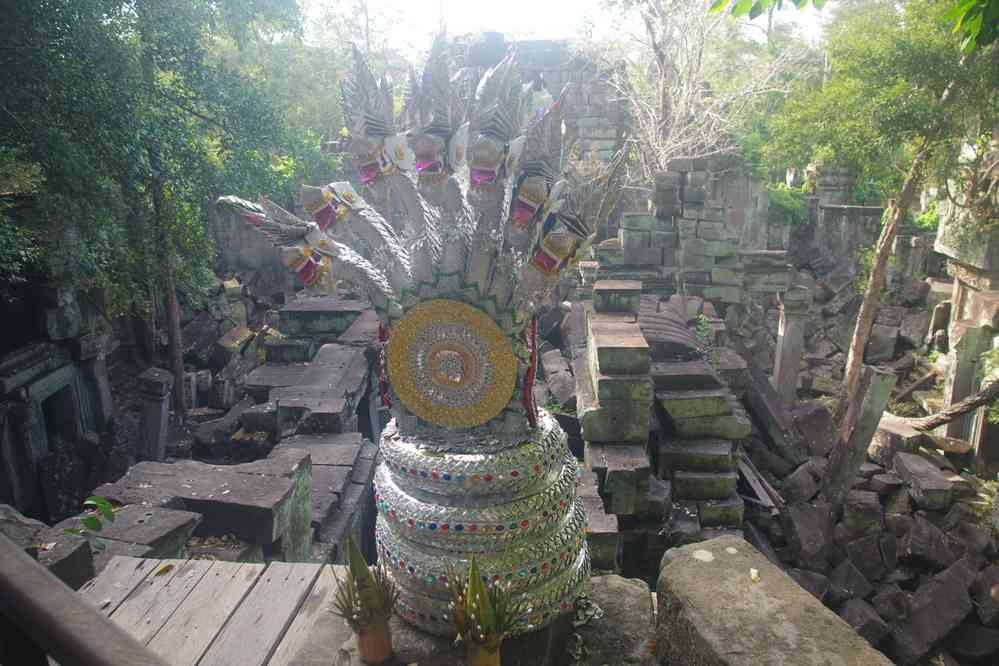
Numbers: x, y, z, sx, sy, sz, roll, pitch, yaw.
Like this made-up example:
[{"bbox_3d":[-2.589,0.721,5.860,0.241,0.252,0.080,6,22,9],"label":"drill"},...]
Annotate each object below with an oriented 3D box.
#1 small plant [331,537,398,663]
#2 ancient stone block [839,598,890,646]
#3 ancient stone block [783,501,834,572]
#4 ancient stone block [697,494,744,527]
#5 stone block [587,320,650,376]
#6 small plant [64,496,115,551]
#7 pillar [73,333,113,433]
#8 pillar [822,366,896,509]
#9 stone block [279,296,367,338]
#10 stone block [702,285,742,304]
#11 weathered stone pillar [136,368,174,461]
[{"bbox_3d":[-0.391,0.772,2.170,0.180,0.360,0.180,0,17,3],"label":"small plant"},{"bbox_3d":[3.299,2.637,6.800,0.380,0.280,0.400,-1,16,1],"label":"ancient stone block"},{"bbox_3d":[3.341,2.200,8.100,0.450,0.550,0.550,3,13,15],"label":"ancient stone block"},{"bbox_3d":[2.684,2.144,9.100,0.500,0.300,0.420,0,17,3],"label":"ancient stone block"},{"bbox_3d":[1.390,0.181,8.750,0.565,0.300,0.980,0,17,3],"label":"stone block"},{"bbox_3d":[-1.915,0.895,3.500,0.200,0.210,0.180,0,12,0],"label":"small plant"},{"bbox_3d":[-5.527,0.674,10.200,0.400,1.350,0.400,-2,13,-8],"label":"pillar"},{"bbox_3d":[4.240,1.227,8.800,0.360,1.600,0.320,14,12,6],"label":"pillar"},{"bbox_3d":[-1.997,-0.176,8.500,0.930,0.320,0.600,-1,13,-3],"label":"stone block"},{"bbox_3d":[4.375,-0.746,14.700,0.740,0.330,0.550,0,17,3],"label":"stone block"},{"bbox_3d":[-5.165,1.263,11.200,0.400,1.500,0.400,9,16,-2],"label":"weathered stone pillar"}]

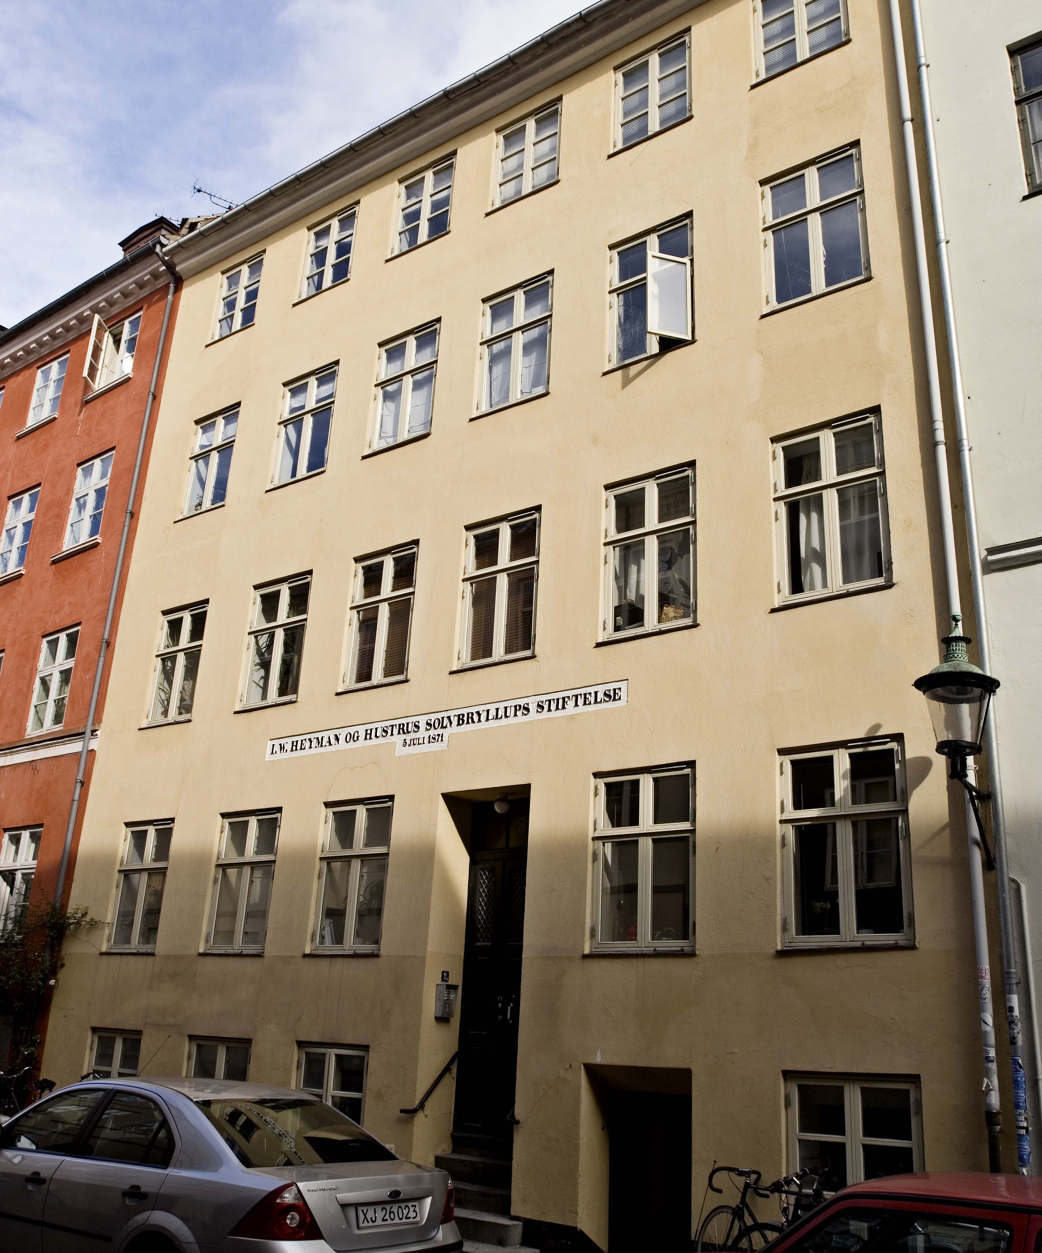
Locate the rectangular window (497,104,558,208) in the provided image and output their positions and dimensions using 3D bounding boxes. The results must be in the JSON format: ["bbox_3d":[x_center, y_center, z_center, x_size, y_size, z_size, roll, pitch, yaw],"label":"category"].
[{"bbox_3d":[0.136,-6.081,14.162,1.015,1.294,0.120,-12,-26,33],"label":"rectangular window"}]

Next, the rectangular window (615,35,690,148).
[{"bbox_3d":[1.630,-6.403,13.159,1.048,1.313,0.120,-12,-26,33],"label":"rectangular window"}]

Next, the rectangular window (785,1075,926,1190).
[{"bbox_3d":[2.483,3.806,8.082,1.021,0.834,0.130,-12,-26,33],"label":"rectangular window"}]

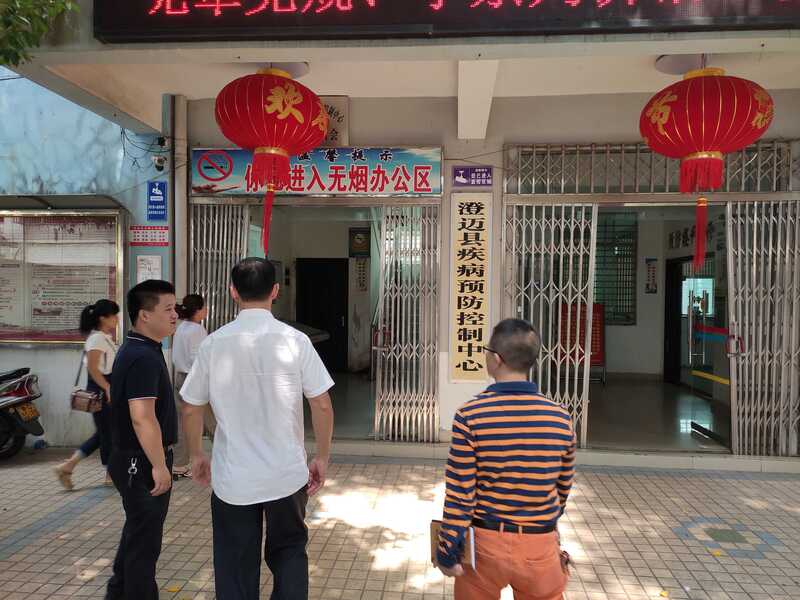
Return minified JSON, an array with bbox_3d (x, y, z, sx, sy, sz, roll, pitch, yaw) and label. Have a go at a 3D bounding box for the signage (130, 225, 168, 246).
[{"bbox_3d":[-2.507,-0.636,5.793,0.396,0.200,0.020,1,1,5],"label":"signage"}]

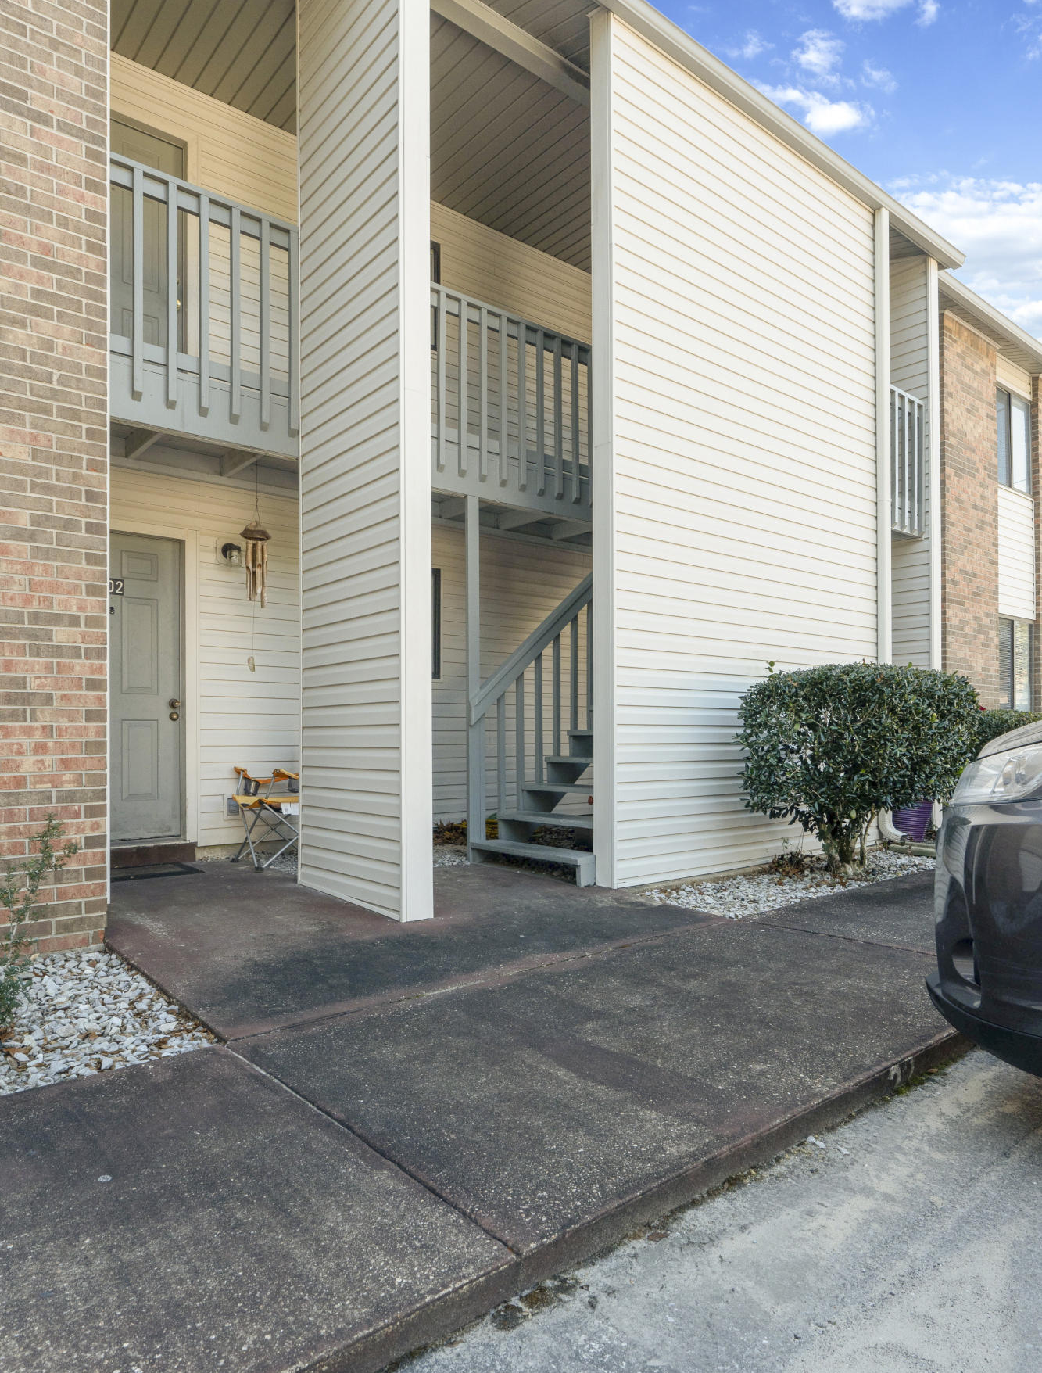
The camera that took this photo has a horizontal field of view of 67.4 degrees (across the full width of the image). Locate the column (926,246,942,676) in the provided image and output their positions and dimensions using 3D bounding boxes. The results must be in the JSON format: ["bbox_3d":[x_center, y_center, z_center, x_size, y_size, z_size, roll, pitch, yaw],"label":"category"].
[{"bbox_3d":[3.750,-1.250,7.120,0.180,5.200,0.110,1,-2,-38],"label":"column"}]

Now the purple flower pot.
[{"bbox_3d":[3.480,1.140,6.950,0.410,0.420,0.410,0,-1,0],"label":"purple flower pot"}]

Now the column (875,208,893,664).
[{"bbox_3d":[3.020,-1.335,6.470,0.110,5.150,0.100,1,-2,-38],"label":"column"}]

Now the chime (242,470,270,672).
[{"bbox_3d":[-1.600,-0.700,4.750,0.170,1.220,0.170,1,-2,-38],"label":"chime"}]

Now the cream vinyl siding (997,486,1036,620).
[{"bbox_3d":[5.960,-1.590,9.410,1.120,1.530,0.080,1,-2,-38],"label":"cream vinyl siding"}]

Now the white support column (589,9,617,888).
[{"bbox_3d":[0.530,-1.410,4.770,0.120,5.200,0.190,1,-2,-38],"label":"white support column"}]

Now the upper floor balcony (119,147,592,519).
[{"bbox_3d":[-1.120,-2.040,5.570,3.700,1.420,1.100,1,-2,-38],"label":"upper floor balcony"}]

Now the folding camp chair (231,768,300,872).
[{"bbox_3d":[-1.610,0.790,5.410,0.620,0.860,0.760,1,-2,-38],"label":"folding camp chair"}]

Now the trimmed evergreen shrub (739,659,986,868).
[{"bbox_3d":[2.310,0.550,5.480,1.580,1.410,1.380,1,-2,-38],"label":"trimmed evergreen shrub"}]

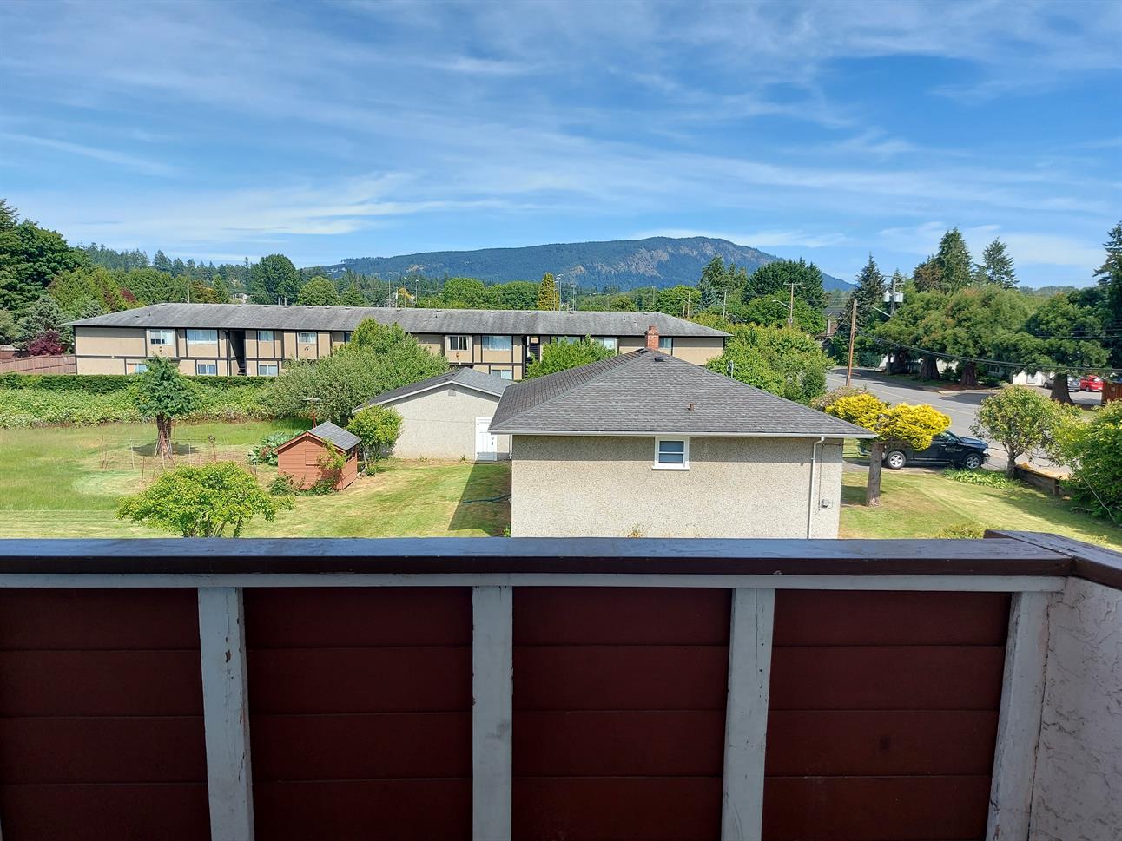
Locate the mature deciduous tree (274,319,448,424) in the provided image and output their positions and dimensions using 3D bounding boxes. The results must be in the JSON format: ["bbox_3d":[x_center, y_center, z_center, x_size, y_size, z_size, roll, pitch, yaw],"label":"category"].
[{"bbox_3d":[-12.832,-3.218,50.046,10.819,6.537,9.500,-1,8,-14],"label":"mature deciduous tree"}]

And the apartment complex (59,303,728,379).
[{"bbox_3d":[-13.337,-6.440,70.064,54.800,7.200,10.700,1,7,-2],"label":"apartment complex"}]

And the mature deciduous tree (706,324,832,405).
[{"bbox_3d":[14.597,-3.582,54.960,8.870,6.470,7.540,1,7,0],"label":"mature deciduous tree"}]

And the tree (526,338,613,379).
[{"bbox_3d":[0.527,-2.649,50.065,6.000,5.450,6.000,1,7,0],"label":"tree"}]

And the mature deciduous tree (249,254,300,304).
[{"bbox_3d":[-52.876,-21.560,143.525,9.220,17.840,9.220,1,7,0],"label":"mature deciduous tree"}]

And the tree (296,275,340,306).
[{"bbox_3d":[-41.772,-18.046,133.870,7.690,13.630,7.690,1,7,0],"label":"tree"}]

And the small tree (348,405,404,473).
[{"bbox_3d":[-8.044,0.830,33.836,2.336,3.015,2.219,-1,8,-13],"label":"small tree"}]

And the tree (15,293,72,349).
[{"bbox_3d":[-56.853,-9.635,85.573,6.360,8.680,6.360,1,7,0],"label":"tree"}]

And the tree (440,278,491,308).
[{"bbox_3d":[-21.468,-24.358,173.336,11.014,14.917,10.463,0,8,-7],"label":"tree"}]

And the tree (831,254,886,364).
[{"bbox_3d":[45.411,-16.892,118.728,7.755,16.579,7.368,4,8,20],"label":"tree"}]

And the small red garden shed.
[{"bbox_3d":[-9.819,1.416,31.900,2.750,2.330,3.300,0,8,-2],"label":"small red garden shed"}]

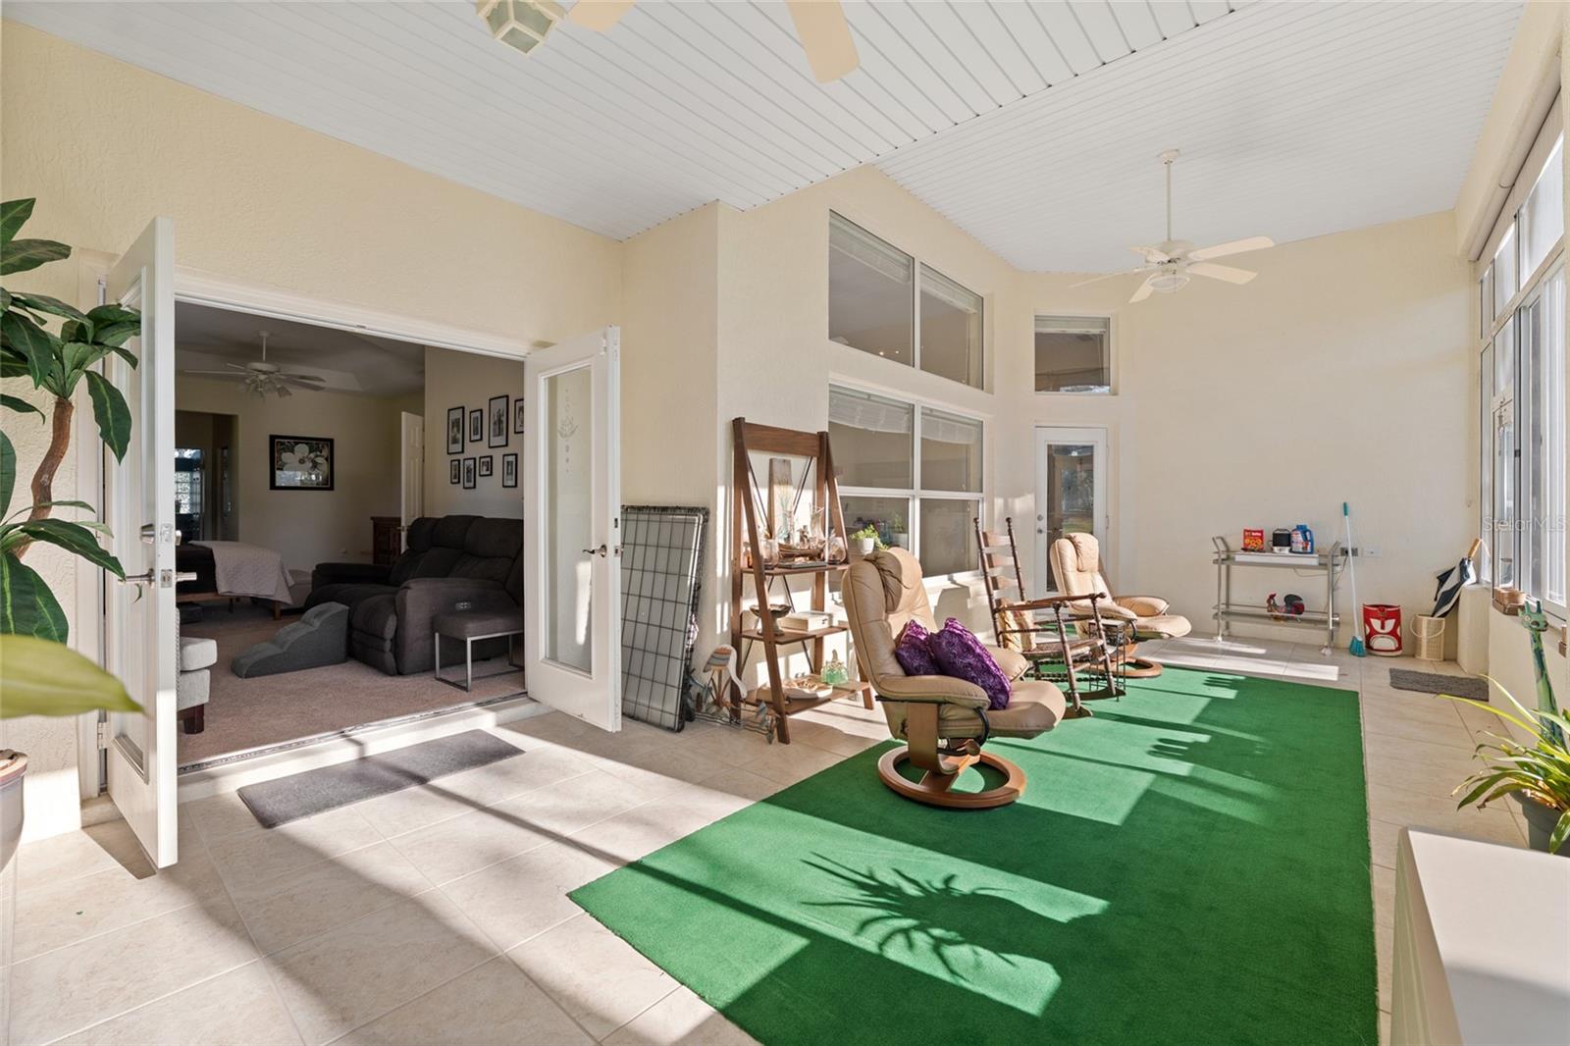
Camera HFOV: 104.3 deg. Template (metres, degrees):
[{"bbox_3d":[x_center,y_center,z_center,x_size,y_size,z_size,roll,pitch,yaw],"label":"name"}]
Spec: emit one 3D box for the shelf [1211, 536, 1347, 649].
[{"bbox_3d":[4.449,0.633,5.535,0.890,0.960,0.380,1,2,43],"label":"shelf"}]

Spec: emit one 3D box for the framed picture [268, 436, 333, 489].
[{"bbox_3d":[-6.986,-0.855,8.831,0.030,0.780,0.750,0,0,42],"label":"framed picture"}]

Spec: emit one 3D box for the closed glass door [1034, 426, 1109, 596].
[{"bbox_3d":[3.139,-0.043,6.682,0.790,2.040,0.050,0,1,-2],"label":"closed glass door"}]

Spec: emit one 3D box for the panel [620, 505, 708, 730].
[{"bbox_3d":[-0.779,0.537,3.746,0.810,1.260,0.090,1,-7,43],"label":"panel"}]

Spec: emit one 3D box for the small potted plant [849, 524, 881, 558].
[{"bbox_3d":[0.570,0.117,4.300,0.180,0.220,0.190,1,2,43],"label":"small potted plant"}]

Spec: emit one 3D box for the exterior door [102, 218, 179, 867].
[{"bbox_3d":[-2.285,0.045,2.155,0.855,2.020,0.045,0,0,35],"label":"exterior door"}]

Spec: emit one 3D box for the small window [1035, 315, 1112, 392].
[{"bbox_3d":[3.085,-1.801,6.520,0.840,0.830,0.080,0,0,-3],"label":"small window"}]

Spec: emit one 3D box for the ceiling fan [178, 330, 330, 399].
[{"bbox_3d":[-5.716,-1.736,6.700,1.280,0.740,1.300,0,0,42],"label":"ceiling fan"}]

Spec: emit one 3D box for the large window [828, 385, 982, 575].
[{"bbox_3d":[1.138,-0.238,5.105,0.080,1.480,2.450,0,0,42],"label":"large window"}]

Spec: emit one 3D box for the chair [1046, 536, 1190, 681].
[{"bbox_3d":[2.583,0.616,4.720,0.820,1.030,0.790,1,2,43],"label":"chair"}]

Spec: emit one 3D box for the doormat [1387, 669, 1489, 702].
[{"bbox_3d":[4.610,1.134,4.299,0.510,0.012,0.700,1,2,43],"label":"doormat"}]

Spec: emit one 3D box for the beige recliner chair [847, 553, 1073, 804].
[{"bbox_3d":[0.752,0.642,2.729,0.840,1.000,0.780,0,0,37],"label":"beige recliner chair"}]

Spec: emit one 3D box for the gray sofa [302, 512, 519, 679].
[{"bbox_3d":[-3.052,0.490,5.096,2.100,1.055,1.020,1,2,39],"label":"gray sofa"}]

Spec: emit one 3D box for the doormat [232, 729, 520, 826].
[{"bbox_3d":[-1.846,1.149,2.859,0.540,0.012,1.000,0,0,42],"label":"doormat"}]

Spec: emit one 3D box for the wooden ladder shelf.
[{"bbox_3d":[0.107,0.275,3.626,0.450,1.760,0.790,1,2,43],"label":"wooden ladder shelf"}]

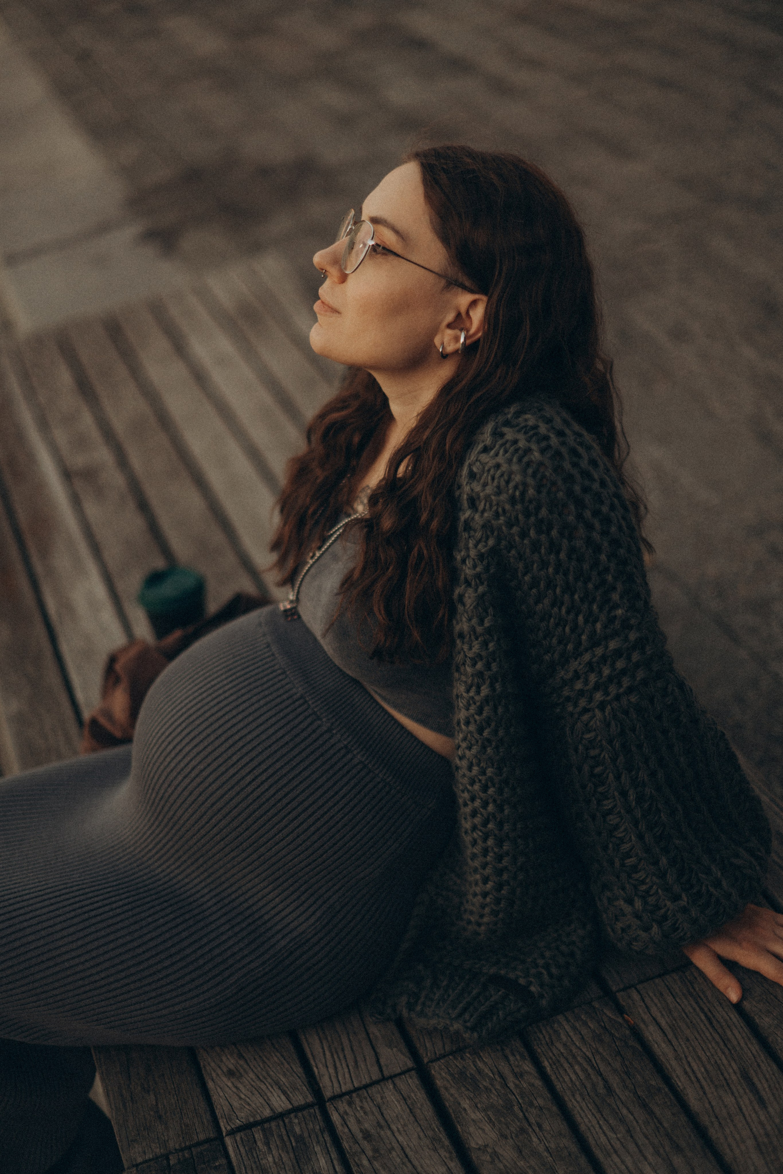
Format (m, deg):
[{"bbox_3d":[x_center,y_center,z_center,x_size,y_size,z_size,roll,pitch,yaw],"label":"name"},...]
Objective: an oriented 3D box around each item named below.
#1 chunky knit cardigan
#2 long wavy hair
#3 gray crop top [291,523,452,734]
[{"bbox_3d":[0.077,0.013,1.658,0.418,0.615,0.585,-12,32,-16],"label":"chunky knit cardigan"},{"bbox_3d":[0.056,-0.178,1.557,0.378,0.474,0.292,-14,32,-15],"label":"long wavy hair"},{"bbox_3d":[0.022,-0.026,1.637,0.267,0.353,0.343,-4,29,-20],"label":"gray crop top"}]

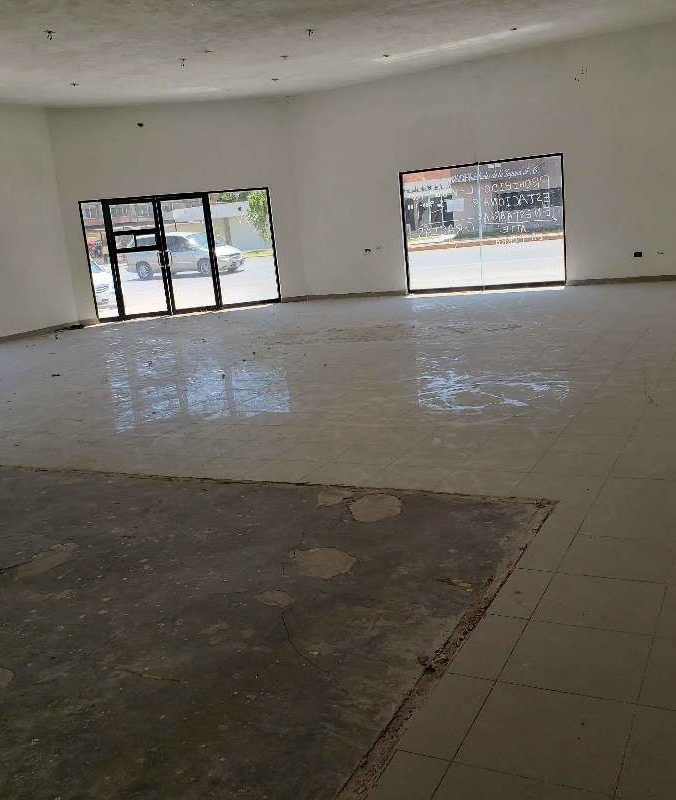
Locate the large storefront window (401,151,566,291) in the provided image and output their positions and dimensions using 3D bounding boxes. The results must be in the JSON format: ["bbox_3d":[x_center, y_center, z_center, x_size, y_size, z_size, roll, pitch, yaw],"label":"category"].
[{"bbox_3d":[2.401,-2.884,13.452,2.757,2.092,0.100,0,13,27],"label":"large storefront window"}]

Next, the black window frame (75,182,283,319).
[{"bbox_3d":[-2.843,-2.709,14.882,3.426,2.164,0.100,-9,12,-15],"label":"black window frame"}]

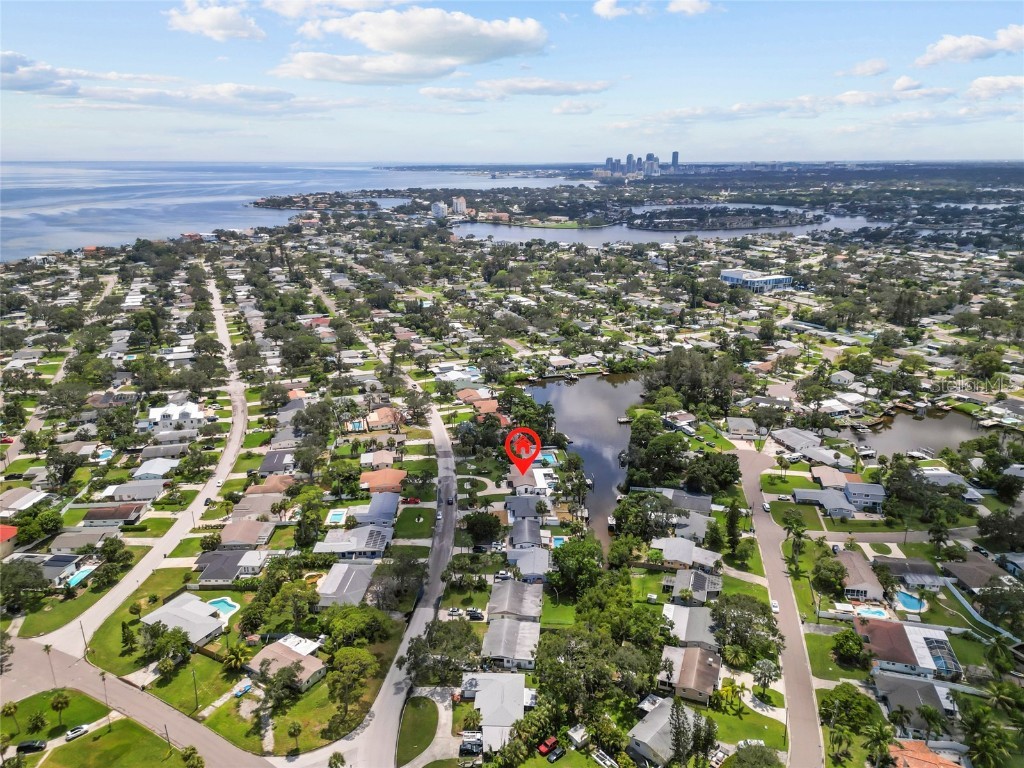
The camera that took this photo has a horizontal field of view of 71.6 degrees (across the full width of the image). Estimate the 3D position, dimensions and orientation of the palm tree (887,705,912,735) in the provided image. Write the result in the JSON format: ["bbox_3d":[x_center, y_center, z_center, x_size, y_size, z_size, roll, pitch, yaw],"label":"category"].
[{"bbox_3d":[85.520,74.790,154.710,4.940,7.760,4.940,0,18,0],"label":"palm tree"}]

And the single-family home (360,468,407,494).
[{"bbox_3d":[-49.500,37.350,273.940,16.400,4.200,13.800,-1,18,-3],"label":"single-family home"}]

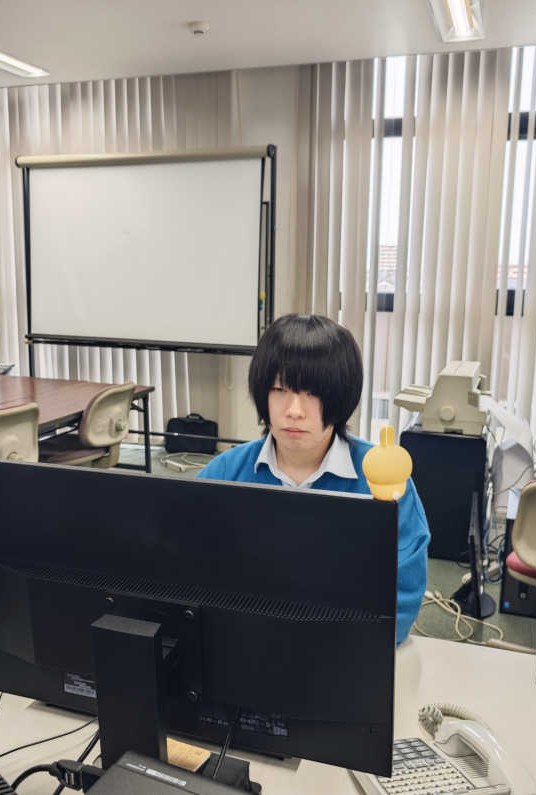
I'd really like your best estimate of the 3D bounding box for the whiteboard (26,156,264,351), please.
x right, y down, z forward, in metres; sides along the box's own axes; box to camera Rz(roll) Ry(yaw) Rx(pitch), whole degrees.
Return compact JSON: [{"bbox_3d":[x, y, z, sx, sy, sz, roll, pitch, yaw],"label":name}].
[{"bbox_3d":[-0.872,-0.965,4.736,1.753,1.242,0.080,4,10,17],"label":"whiteboard"}]

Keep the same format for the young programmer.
[{"bbox_3d":[0.037,0.476,1.297,0.490,1.230,0.640,3,10,13],"label":"young programmer"}]

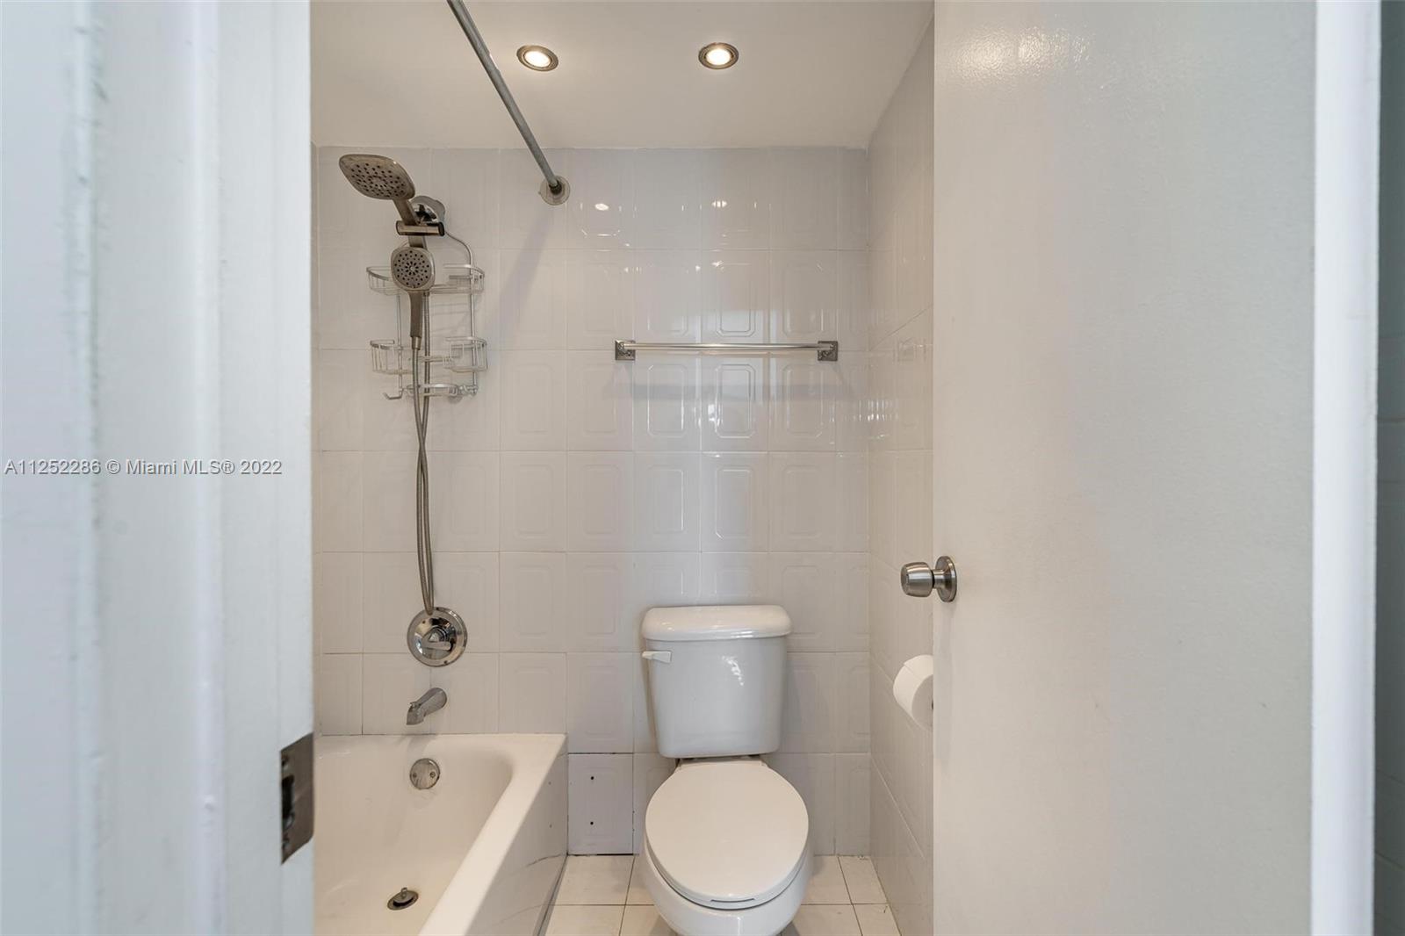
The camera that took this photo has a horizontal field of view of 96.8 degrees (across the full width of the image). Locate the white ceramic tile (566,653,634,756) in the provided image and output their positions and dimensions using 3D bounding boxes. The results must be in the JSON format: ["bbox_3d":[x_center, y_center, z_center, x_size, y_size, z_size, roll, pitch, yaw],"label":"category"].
[{"bbox_3d":[-0.305,0.705,1.868,0.201,0.301,0.010,0,0,0],"label":"white ceramic tile"}]

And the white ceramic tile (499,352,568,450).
[{"bbox_3d":[-0.505,-0.201,1.865,0.201,0.300,0.010,0,0,0],"label":"white ceramic tile"}]

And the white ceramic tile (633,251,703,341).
[{"bbox_3d":[-0.107,-0.503,1.880,0.203,0.301,0.010,0,0,0],"label":"white ceramic tile"}]

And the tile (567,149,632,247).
[{"bbox_3d":[-0.306,-0.800,1.865,0.198,0.299,0.010,0,0,0],"label":"tile"}]

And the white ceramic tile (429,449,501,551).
[{"bbox_3d":[-0.710,0.102,1.868,0.201,0.301,0.010,0,0,0],"label":"white ceramic tile"}]

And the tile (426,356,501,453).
[{"bbox_3d":[-0.711,-0.200,1.868,0.208,0.302,0.012,0,0,0],"label":"tile"}]

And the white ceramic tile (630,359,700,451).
[{"bbox_3d":[-0.103,-0.200,1.874,0.200,0.300,0.010,0,0,0],"label":"white ceramic tile"}]

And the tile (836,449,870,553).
[{"bbox_3d":[0.453,0.103,1.880,0.099,0.301,0.010,0,0,0],"label":"tile"}]

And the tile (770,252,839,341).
[{"bbox_3d":[0.303,-0.503,1.880,0.202,0.301,0.010,0,0,0],"label":"tile"}]

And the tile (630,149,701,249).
[{"bbox_3d":[-0.107,-0.806,1.880,0.203,0.302,0.010,0,0,0],"label":"tile"}]

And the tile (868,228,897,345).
[{"bbox_3d":[0.506,-0.499,1.748,0.010,0.301,0.220,0,1,1],"label":"tile"}]

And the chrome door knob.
[{"bbox_3d":[0.323,0.161,0.900,0.063,0.066,0.066,0,0,0],"label":"chrome door knob"}]

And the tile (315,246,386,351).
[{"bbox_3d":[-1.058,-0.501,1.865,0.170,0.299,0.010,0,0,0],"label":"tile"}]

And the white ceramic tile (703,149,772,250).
[{"bbox_3d":[0.098,-0.807,1.880,0.205,0.304,0.010,0,0,0],"label":"white ceramic tile"}]

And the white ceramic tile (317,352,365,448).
[{"bbox_3d":[-1.077,-0.201,1.867,0.128,0.300,0.010,0,0,0],"label":"white ceramic tile"}]

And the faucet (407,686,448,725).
[{"bbox_3d":[-0.790,0.687,1.794,0.060,0.066,0.140,0,0,0],"label":"faucet"}]

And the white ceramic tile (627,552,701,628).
[{"bbox_3d":[-0.106,0.400,1.865,0.201,0.301,0.010,0,0,0],"label":"white ceramic tile"}]

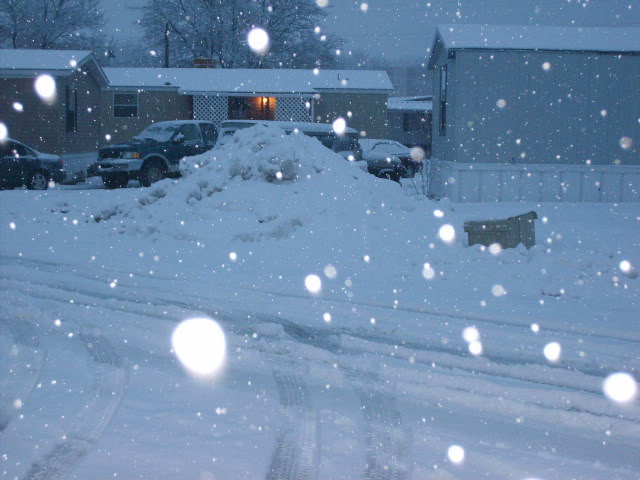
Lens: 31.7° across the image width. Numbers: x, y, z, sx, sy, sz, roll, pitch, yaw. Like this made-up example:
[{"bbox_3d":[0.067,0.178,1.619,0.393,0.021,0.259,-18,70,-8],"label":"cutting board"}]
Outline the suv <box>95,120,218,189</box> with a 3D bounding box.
[{"bbox_3d":[-4.380,-2.567,34.100,1.980,1.920,5.100,5,7,41],"label":"suv"}]

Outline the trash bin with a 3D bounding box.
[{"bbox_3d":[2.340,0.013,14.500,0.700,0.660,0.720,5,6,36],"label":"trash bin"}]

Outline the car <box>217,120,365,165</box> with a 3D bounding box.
[{"bbox_3d":[-1.160,-2.453,33.400,4.900,1.920,1.950,-4,7,-43],"label":"car"}]

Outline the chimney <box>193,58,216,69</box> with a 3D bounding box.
[{"bbox_3d":[-4.783,-7.265,46.500,0.950,0.500,0.650,1,5,0],"label":"chimney"}]

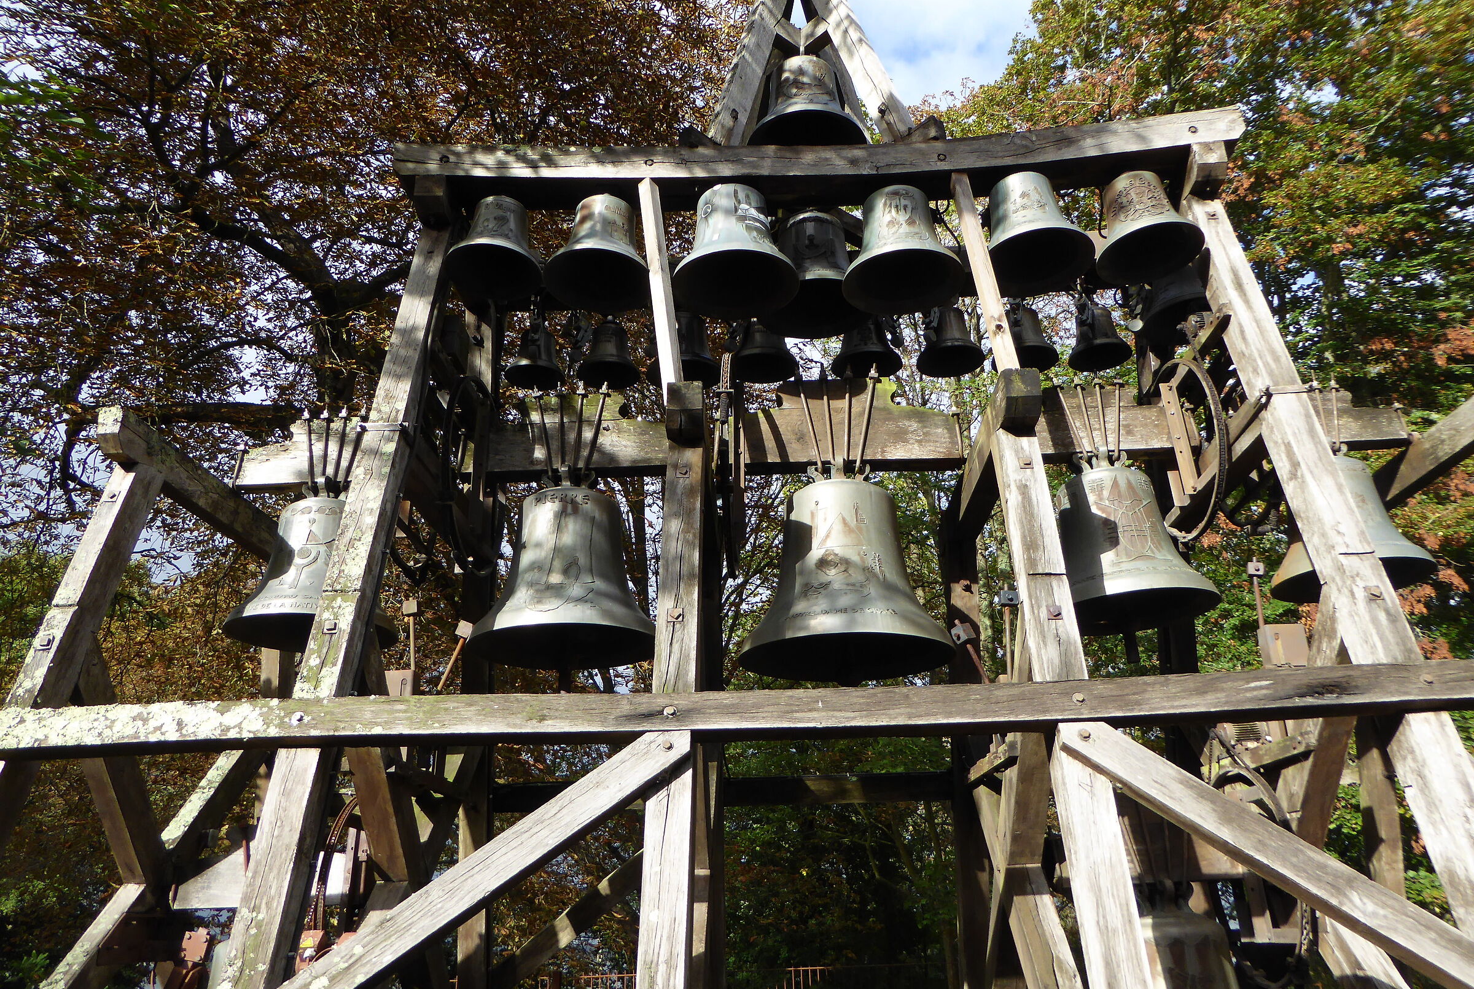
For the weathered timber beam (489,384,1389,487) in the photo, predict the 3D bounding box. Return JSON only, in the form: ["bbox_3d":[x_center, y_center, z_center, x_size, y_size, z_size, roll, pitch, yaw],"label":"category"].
[{"bbox_3d":[1.029,-0.370,5.506,4.889,0.440,0.180,-2,-22,1],"label":"weathered timber beam"}]

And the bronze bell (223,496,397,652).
[{"bbox_3d":[-2.132,0.387,5.264,0.829,0.696,0.829,-2,-22,2],"label":"bronze bell"}]

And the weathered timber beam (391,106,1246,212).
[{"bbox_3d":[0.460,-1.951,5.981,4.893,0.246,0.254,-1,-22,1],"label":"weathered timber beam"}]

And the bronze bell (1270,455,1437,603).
[{"bbox_3d":[3.012,0.140,5.142,0.730,0.627,0.730,-2,-22,2],"label":"bronze bell"}]

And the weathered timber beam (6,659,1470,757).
[{"bbox_3d":[0.339,0.893,4.145,6.929,0.168,0.133,-1,-36,1],"label":"weathered timber beam"}]

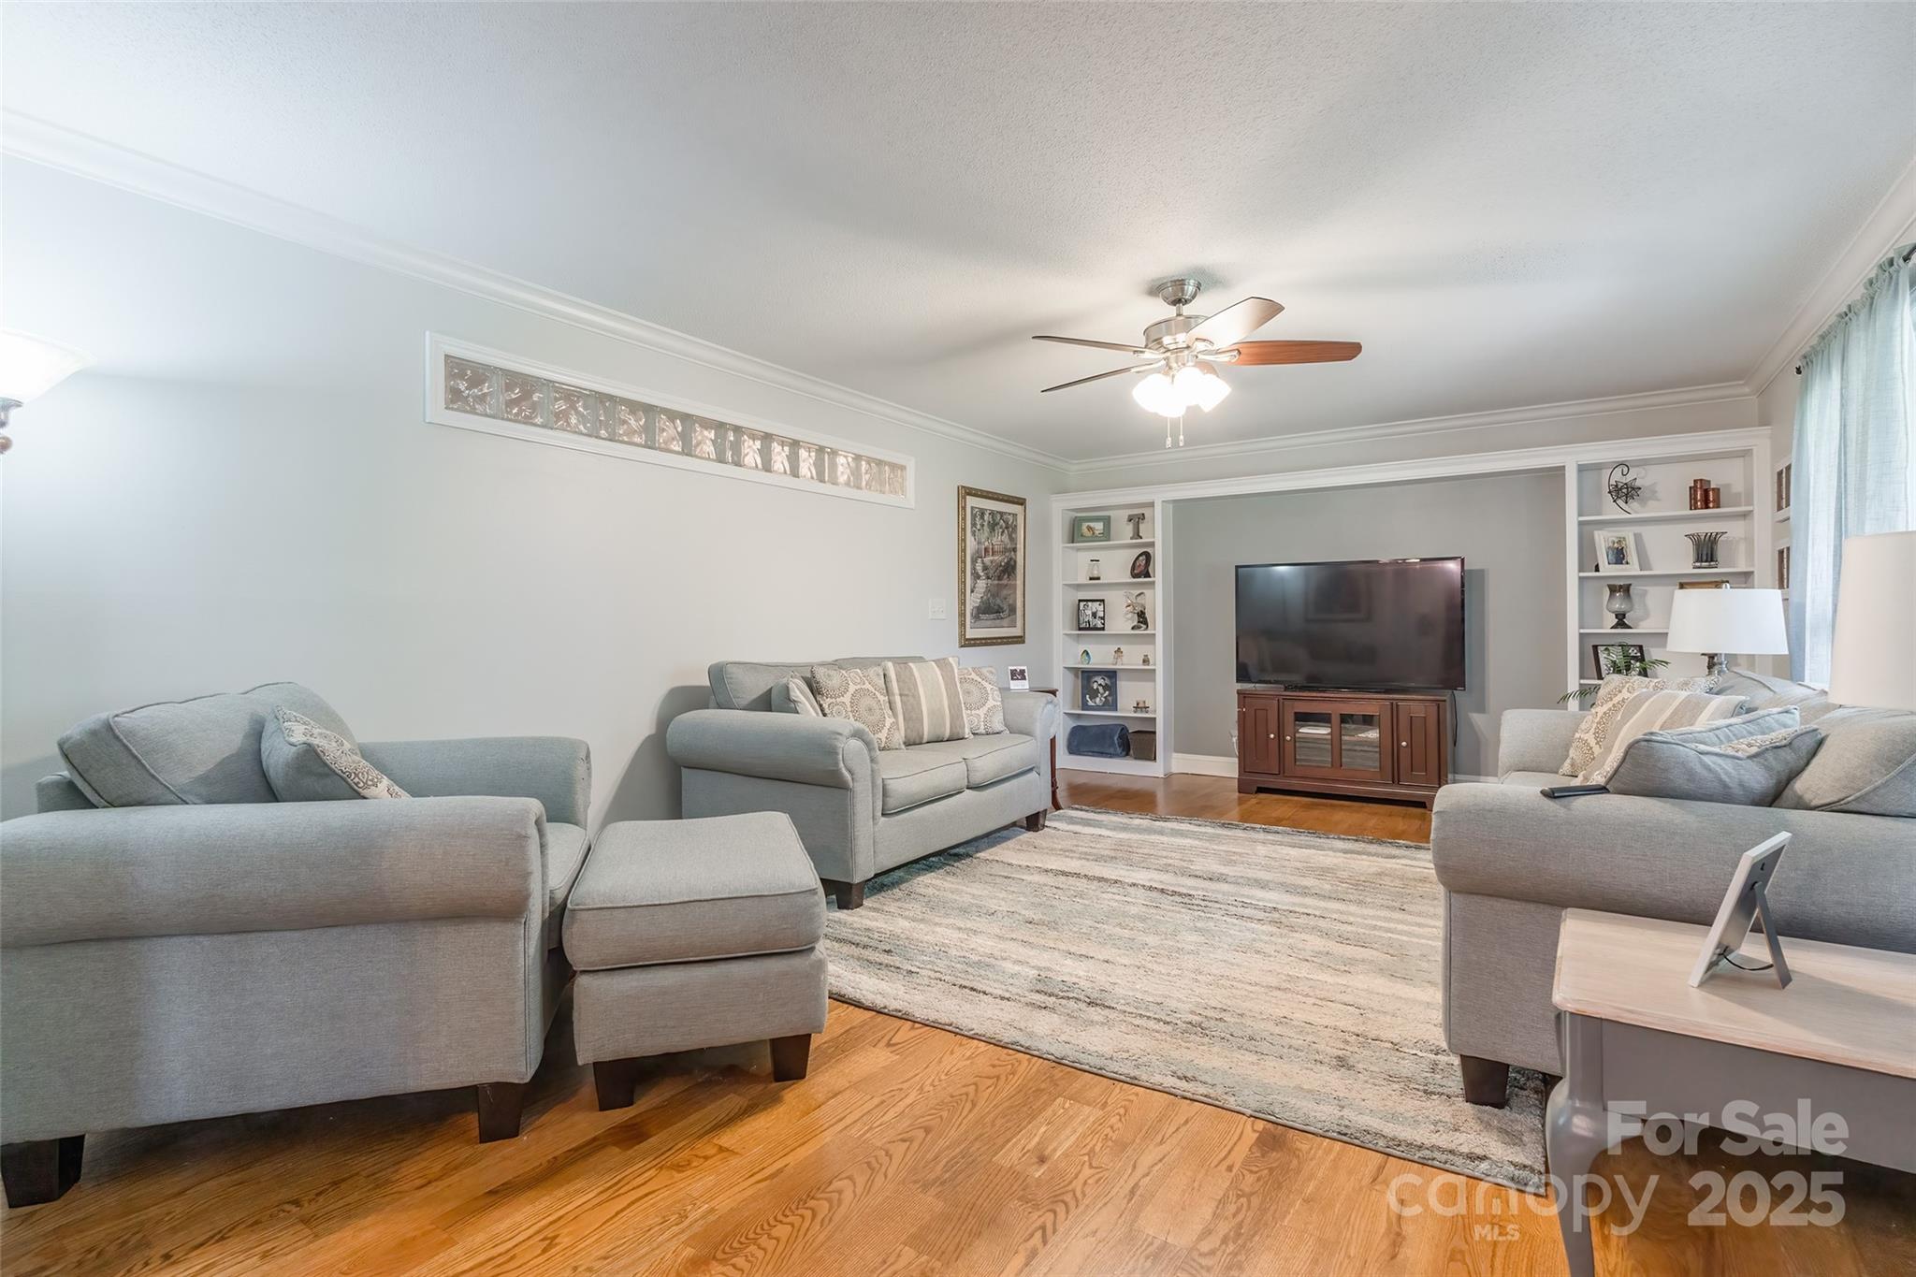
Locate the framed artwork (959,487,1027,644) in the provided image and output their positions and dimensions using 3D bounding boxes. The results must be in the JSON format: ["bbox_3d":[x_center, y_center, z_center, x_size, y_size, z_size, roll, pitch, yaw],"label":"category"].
[{"bbox_3d":[0.261,-0.484,5.986,0.040,1.070,0.840,0,1,35],"label":"framed artwork"}]

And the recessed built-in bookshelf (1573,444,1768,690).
[{"bbox_3d":[3.993,-0.021,4.847,0.880,2.090,0.300,0,1,32],"label":"recessed built-in bookshelf"}]

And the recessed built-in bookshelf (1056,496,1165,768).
[{"bbox_3d":[1.208,-0.014,6.607,0.890,2.090,0.300,0,1,32],"label":"recessed built-in bookshelf"}]

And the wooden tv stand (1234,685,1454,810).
[{"bbox_3d":[2.497,0.690,5.556,1.220,0.680,0.440,0,1,32],"label":"wooden tv stand"}]

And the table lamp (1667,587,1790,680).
[{"bbox_3d":[3.393,0.107,3.751,0.410,0.660,0.410,-1,1,0],"label":"table lamp"}]

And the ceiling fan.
[{"bbox_3d":[0.847,-1.054,3.262,1.290,0.620,1.290,0,1,32],"label":"ceiling fan"}]

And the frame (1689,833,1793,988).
[{"bbox_3d":[1.208,0.412,1.295,0.235,0.208,0.090,-1,1,-35],"label":"frame"}]

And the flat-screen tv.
[{"bbox_3d":[2.491,-0.096,5.522,1.360,0.810,0.070,0,1,32],"label":"flat-screen tv"}]

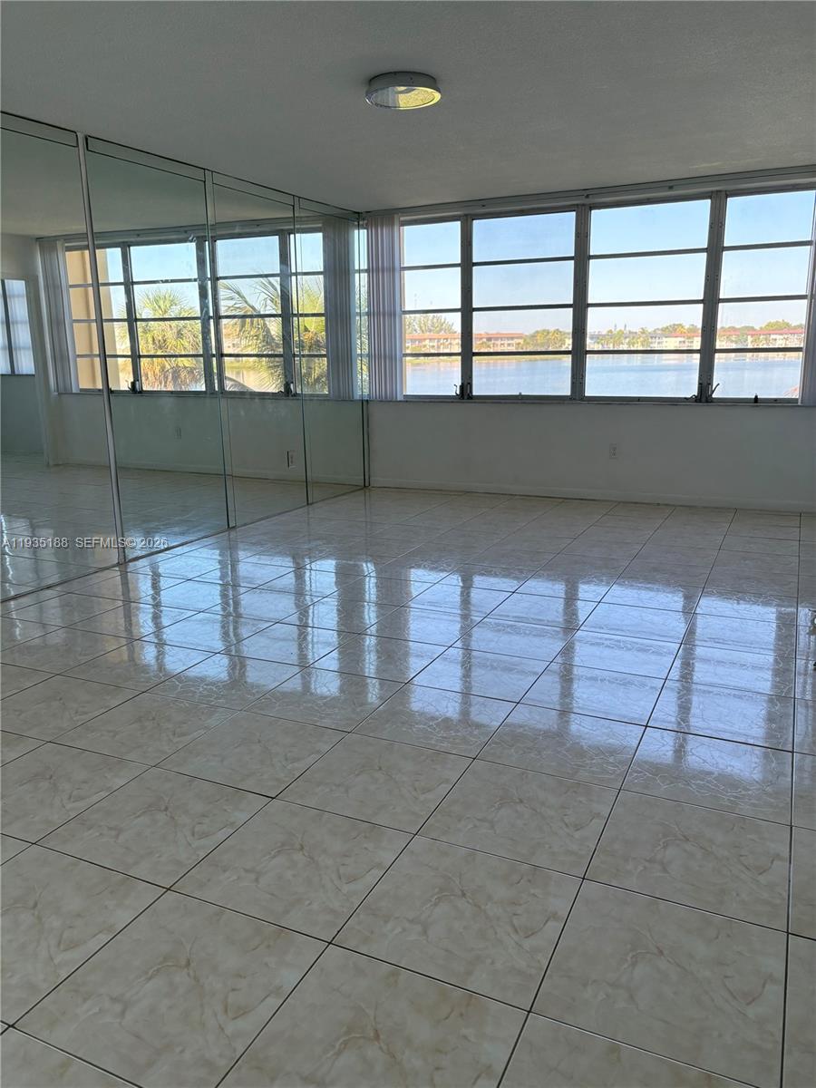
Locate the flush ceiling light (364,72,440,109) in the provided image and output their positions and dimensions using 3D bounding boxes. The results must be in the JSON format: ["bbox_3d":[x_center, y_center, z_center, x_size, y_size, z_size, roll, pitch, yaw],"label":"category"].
[{"bbox_3d":[-0.022,-2.072,3.740,0.347,0.065,0.347,-1,13,0],"label":"flush ceiling light"}]

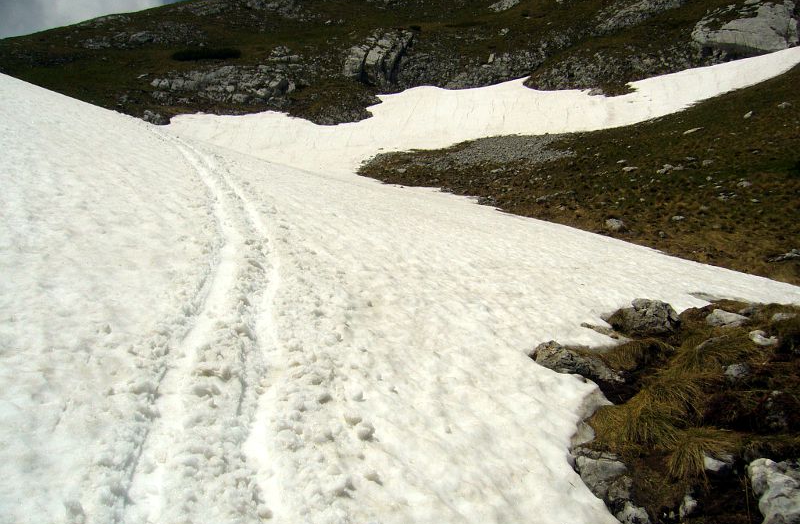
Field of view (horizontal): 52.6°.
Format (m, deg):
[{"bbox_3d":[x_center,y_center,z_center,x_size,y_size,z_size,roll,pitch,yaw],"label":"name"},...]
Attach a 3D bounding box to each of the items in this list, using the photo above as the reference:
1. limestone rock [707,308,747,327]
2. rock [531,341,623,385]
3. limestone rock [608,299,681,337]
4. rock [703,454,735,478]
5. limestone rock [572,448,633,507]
[{"bbox_3d":[4.939,0.837,12.200,0.620,0.280,0.450,2,6,22],"label":"limestone rock"},{"bbox_3d":[1.615,0.919,7.400,0.820,0.380,0.500,1,5,12],"label":"rock"},{"bbox_3d":[3.161,0.720,10.500,0.940,0.470,0.680,2,5,17],"label":"limestone rock"},{"bbox_3d":[2.244,1.441,5.700,0.230,0.150,0.180,2,6,21],"label":"rock"},{"bbox_3d":[1.246,1.338,5.000,0.390,0.340,0.320,1,5,14],"label":"limestone rock"}]

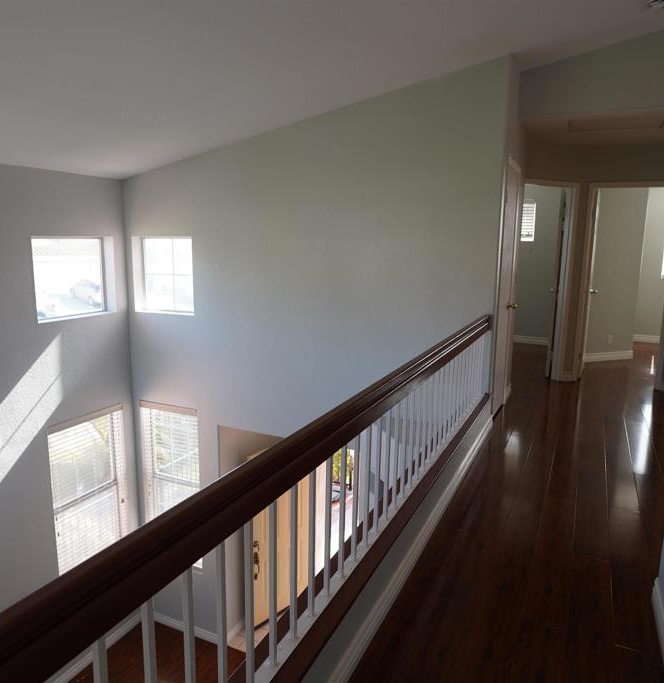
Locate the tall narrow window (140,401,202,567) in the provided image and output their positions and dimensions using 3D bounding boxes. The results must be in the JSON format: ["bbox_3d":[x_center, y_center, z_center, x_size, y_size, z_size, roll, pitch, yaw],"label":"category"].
[{"bbox_3d":[-1.703,1.531,6.146,0.760,1.790,0.110,5,11,24],"label":"tall narrow window"}]

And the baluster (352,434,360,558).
[{"bbox_3d":[0.090,0.565,2.098,0.016,0.505,0.016,5,11,24],"label":"baluster"}]

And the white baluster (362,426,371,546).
[{"bbox_3d":[0.138,0.547,2.201,0.016,0.505,0.016,5,11,24],"label":"white baluster"}]

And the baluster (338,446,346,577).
[{"bbox_3d":[0.038,0.584,1.987,0.016,0.505,0.016,5,11,24],"label":"baluster"}]

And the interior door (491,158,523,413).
[{"bbox_3d":[1.471,-0.392,4.849,0.070,2.050,0.760,5,11,24],"label":"interior door"}]

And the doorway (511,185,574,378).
[{"bbox_3d":[2.095,-0.560,5.914,0.680,2.040,0.120,-3,11,-20],"label":"doorway"}]

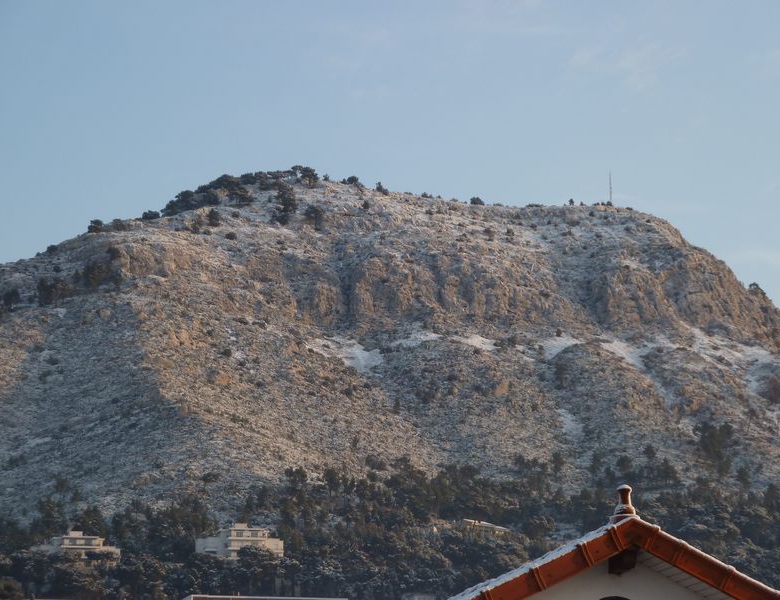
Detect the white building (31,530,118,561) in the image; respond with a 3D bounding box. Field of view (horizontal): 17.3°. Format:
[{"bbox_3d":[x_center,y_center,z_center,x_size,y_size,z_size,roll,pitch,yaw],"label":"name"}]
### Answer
[{"bbox_3d":[-96.698,75.603,790.000,25.000,9.500,16.000,2,-11,-10],"label":"white building"}]

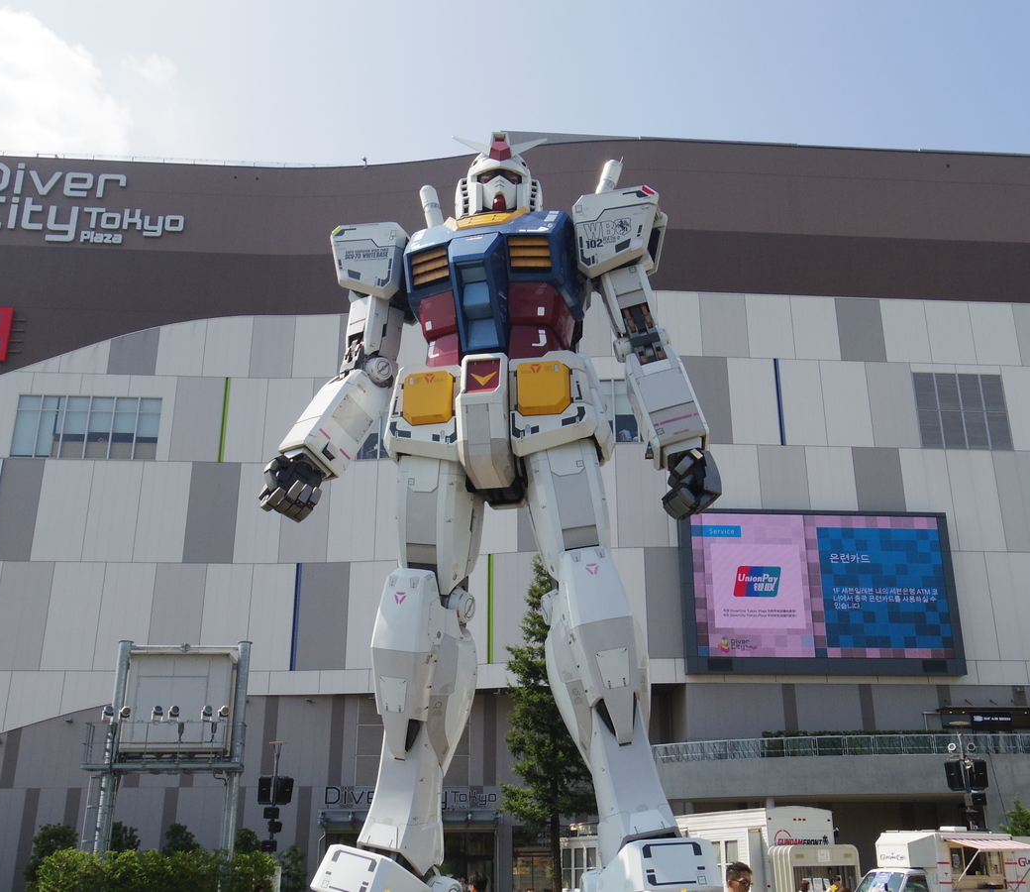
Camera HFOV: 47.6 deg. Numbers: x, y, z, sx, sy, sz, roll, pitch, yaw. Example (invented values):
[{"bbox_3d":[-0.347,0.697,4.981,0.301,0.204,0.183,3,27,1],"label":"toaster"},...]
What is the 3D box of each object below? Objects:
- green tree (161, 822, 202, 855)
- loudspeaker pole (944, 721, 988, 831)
[{"bbox_3d":[-12.318,15.608,42.227,2.100,3.904,2.100,0,-21,0],"label":"green tree"},{"bbox_3d":[9.636,8.342,24.440,0.980,5.004,0.750,-5,-22,13],"label":"loudspeaker pole"}]

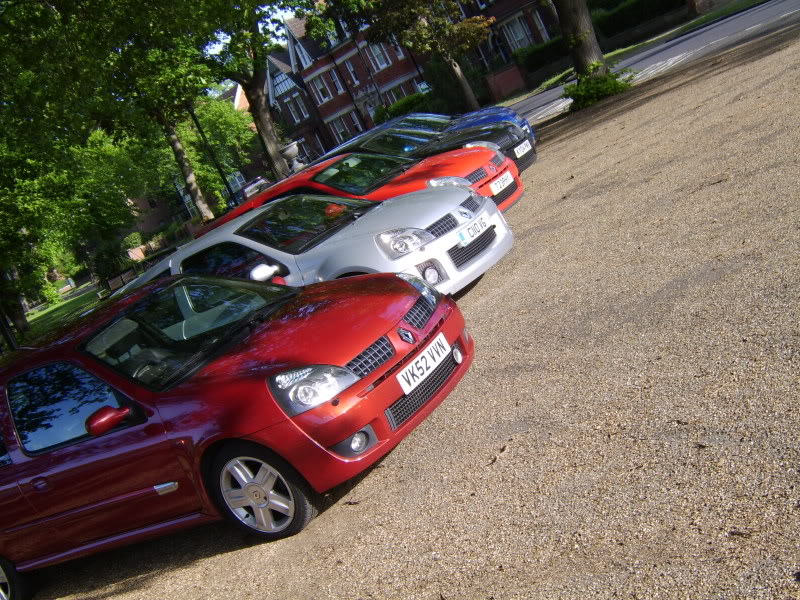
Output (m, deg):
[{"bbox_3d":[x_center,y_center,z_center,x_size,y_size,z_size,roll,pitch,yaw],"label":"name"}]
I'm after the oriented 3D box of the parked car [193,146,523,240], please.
[{"bbox_3d":[-0.549,-0.871,11.669,3.820,1.420,1.680,-20,13,34],"label":"parked car"}]

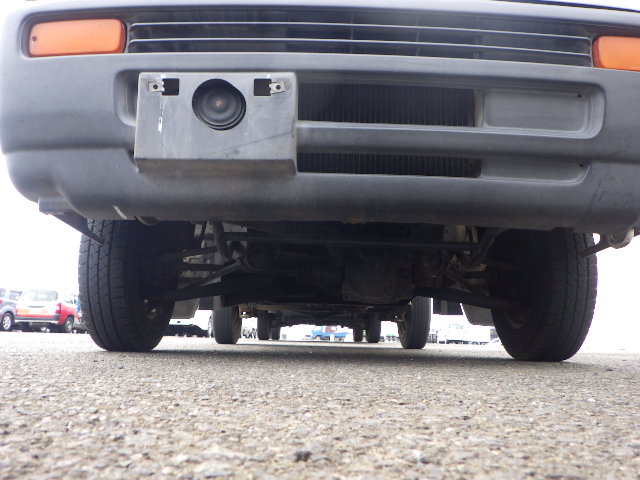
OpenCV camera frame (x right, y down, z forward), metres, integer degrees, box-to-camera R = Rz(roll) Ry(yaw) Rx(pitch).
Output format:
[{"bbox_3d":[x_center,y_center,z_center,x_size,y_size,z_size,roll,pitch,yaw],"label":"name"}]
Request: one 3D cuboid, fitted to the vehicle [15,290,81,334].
[{"bbox_3d":[-10.013,2.909,20.431,1.690,1.510,4.200,1,-11,1],"label":"vehicle"}]

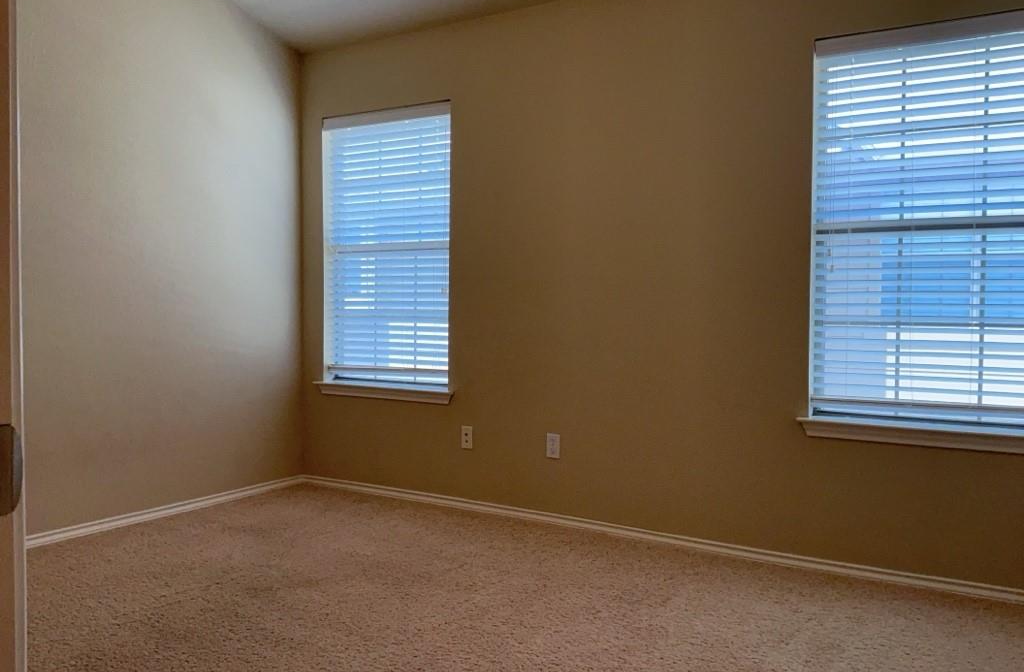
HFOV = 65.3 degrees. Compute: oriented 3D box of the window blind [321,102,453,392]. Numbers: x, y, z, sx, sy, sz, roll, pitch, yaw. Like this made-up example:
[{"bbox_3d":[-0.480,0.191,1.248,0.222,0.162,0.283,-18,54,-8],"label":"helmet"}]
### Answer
[{"bbox_3d":[-0.682,-0.494,4.383,0.875,1.450,0.070,2,3,31],"label":"window blind"}]

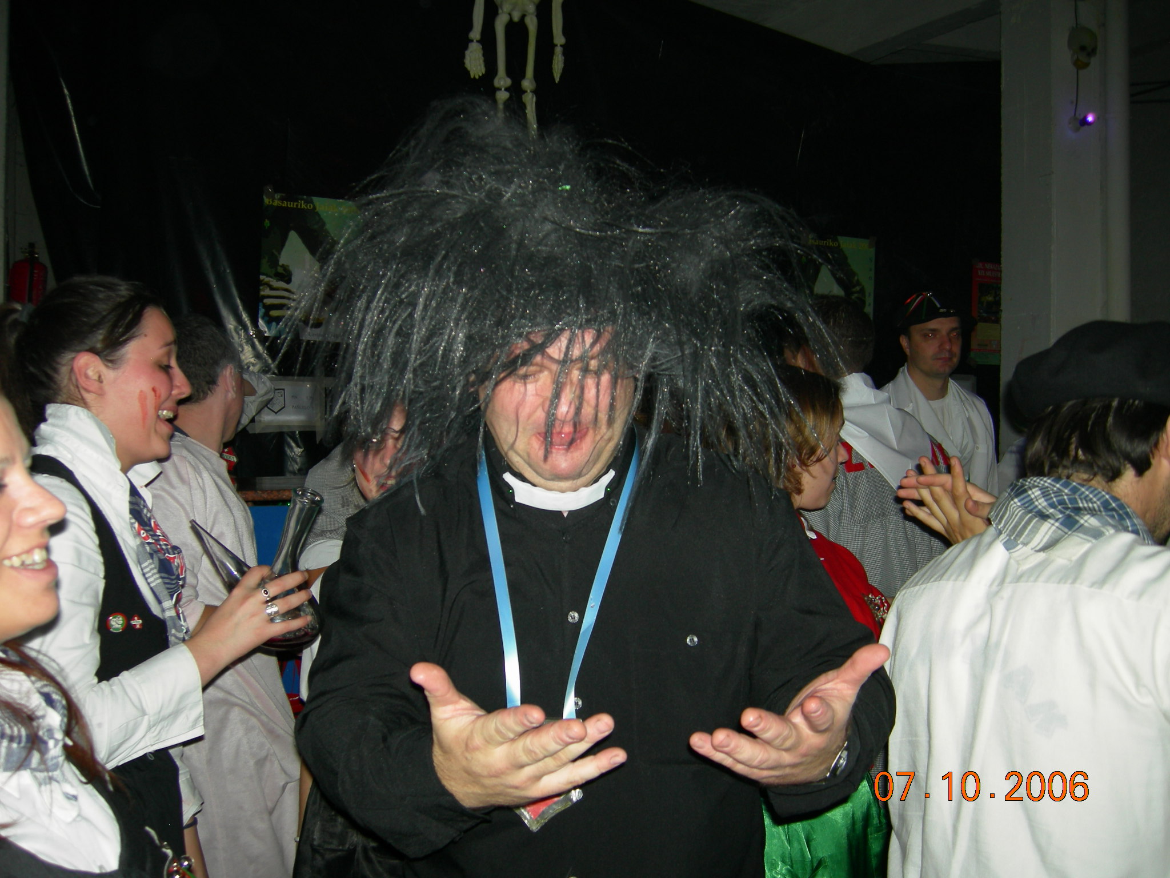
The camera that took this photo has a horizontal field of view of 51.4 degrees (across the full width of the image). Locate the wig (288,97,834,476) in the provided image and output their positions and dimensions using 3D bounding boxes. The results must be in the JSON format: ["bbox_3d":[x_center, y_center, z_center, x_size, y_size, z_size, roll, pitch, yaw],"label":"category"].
[{"bbox_3d":[-0.024,-0.158,1.310,0.580,0.400,0.450,0,10,-2],"label":"wig"}]

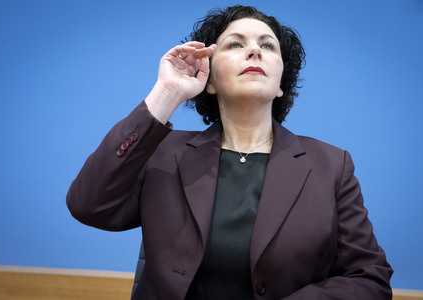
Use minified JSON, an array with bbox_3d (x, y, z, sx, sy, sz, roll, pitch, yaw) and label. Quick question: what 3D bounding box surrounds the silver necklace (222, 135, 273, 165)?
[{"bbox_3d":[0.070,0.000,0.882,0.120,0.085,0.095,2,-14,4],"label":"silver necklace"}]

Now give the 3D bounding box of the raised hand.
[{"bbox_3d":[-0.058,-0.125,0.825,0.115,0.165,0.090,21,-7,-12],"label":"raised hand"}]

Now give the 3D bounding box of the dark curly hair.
[{"bbox_3d":[0.069,-0.178,0.915,0.240,0.245,0.220,5,-19,-3],"label":"dark curly hair"}]

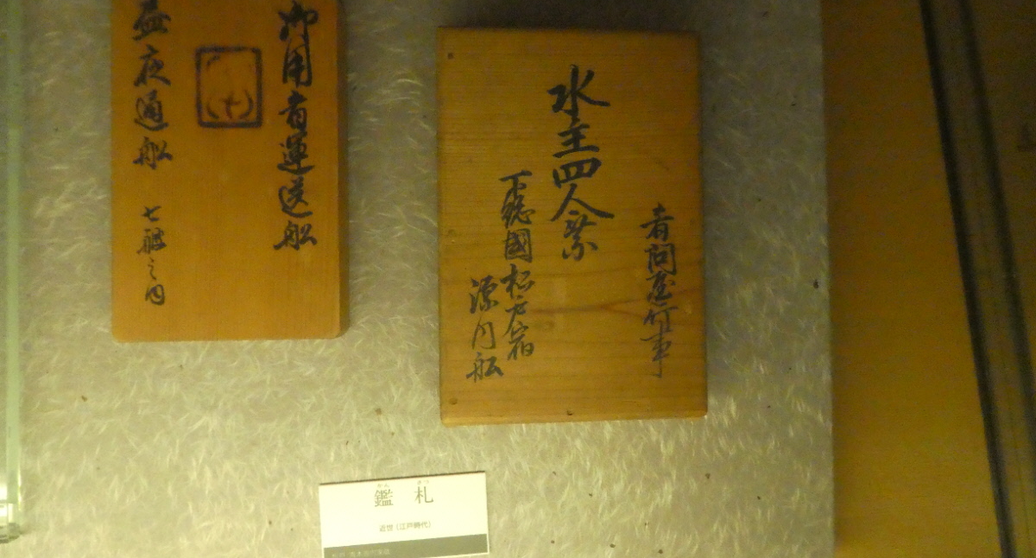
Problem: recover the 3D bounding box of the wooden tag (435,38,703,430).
[{"bbox_3d":[0.031,-0.031,0.428,0.154,0.026,0.227,-1,89,-5],"label":"wooden tag"}]

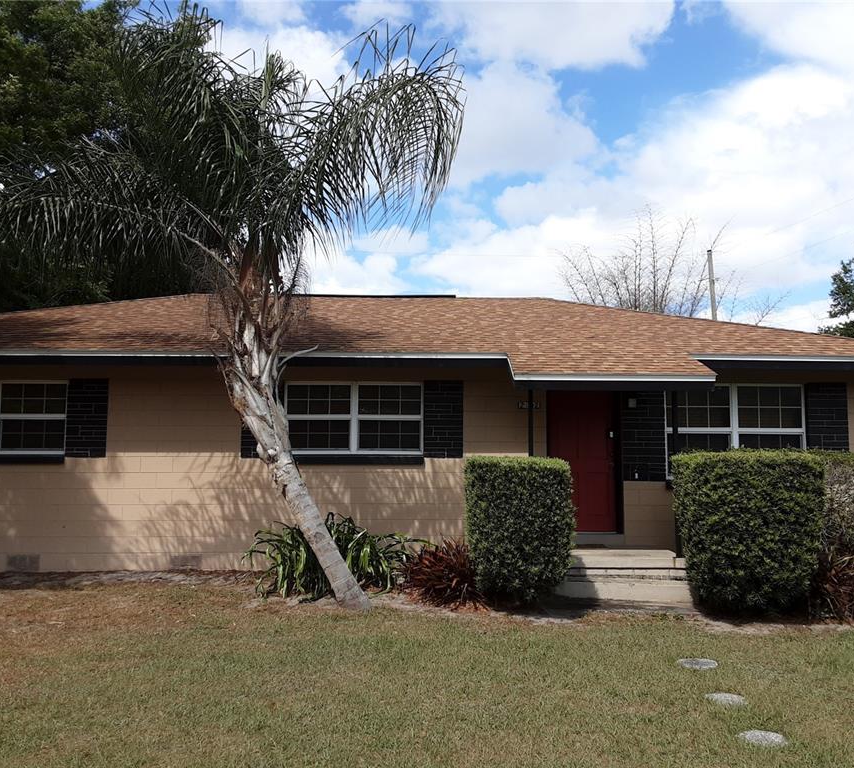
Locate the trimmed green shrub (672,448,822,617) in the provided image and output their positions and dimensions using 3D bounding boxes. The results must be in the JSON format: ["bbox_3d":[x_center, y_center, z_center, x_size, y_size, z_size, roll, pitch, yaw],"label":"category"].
[{"bbox_3d":[3.426,1.528,8.965,1.270,1.572,1.150,0,-7,-3],"label":"trimmed green shrub"}]

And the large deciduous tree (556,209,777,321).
[{"bbox_3d":[7.979,-0.679,27.254,7.300,9.948,6.500,0,-7,-3],"label":"large deciduous tree"}]

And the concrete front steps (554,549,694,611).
[{"bbox_3d":[2.086,2.170,9.466,1.600,0.398,1.800,0,-7,-3],"label":"concrete front steps"}]

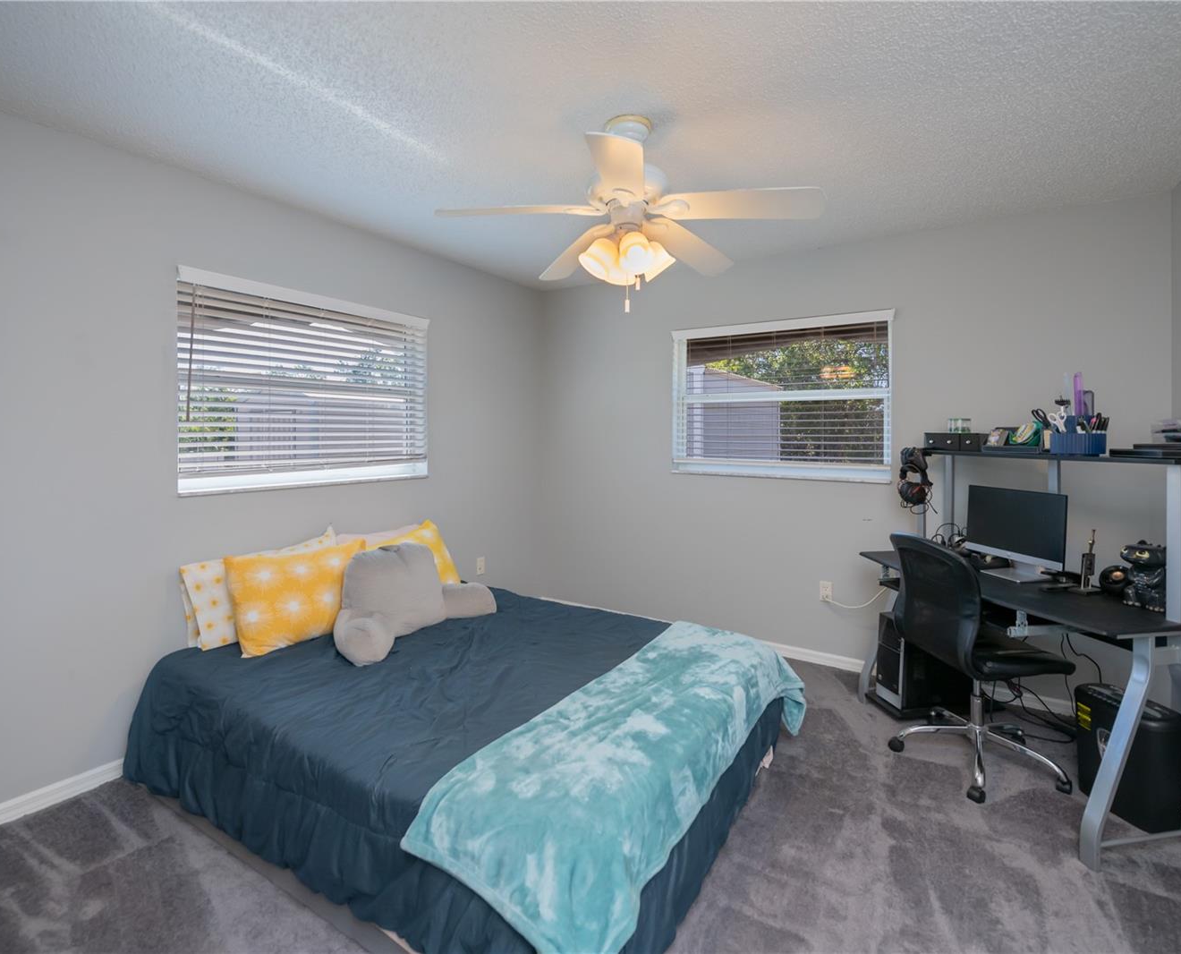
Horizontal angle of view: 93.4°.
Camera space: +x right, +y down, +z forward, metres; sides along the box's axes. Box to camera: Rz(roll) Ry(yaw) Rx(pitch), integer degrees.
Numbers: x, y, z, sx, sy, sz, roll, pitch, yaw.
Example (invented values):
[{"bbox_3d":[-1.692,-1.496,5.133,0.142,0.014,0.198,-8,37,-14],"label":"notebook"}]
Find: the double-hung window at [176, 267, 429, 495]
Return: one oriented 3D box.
[{"bbox_3d":[-1.408,-0.465,2.957,0.050,0.860,1.316,3,5,33],"label":"double-hung window"}]

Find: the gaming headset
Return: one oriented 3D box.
[{"bbox_3d":[1.639,-0.008,2.828,0.133,0.287,0.139,1,4,9],"label":"gaming headset"}]

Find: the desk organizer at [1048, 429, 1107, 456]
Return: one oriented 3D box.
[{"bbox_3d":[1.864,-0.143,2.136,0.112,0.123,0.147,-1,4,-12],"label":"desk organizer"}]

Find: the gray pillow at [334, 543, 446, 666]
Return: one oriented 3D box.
[{"bbox_3d":[-0.870,0.493,2.392,0.400,0.389,0.561,3,5,33],"label":"gray pillow"}]

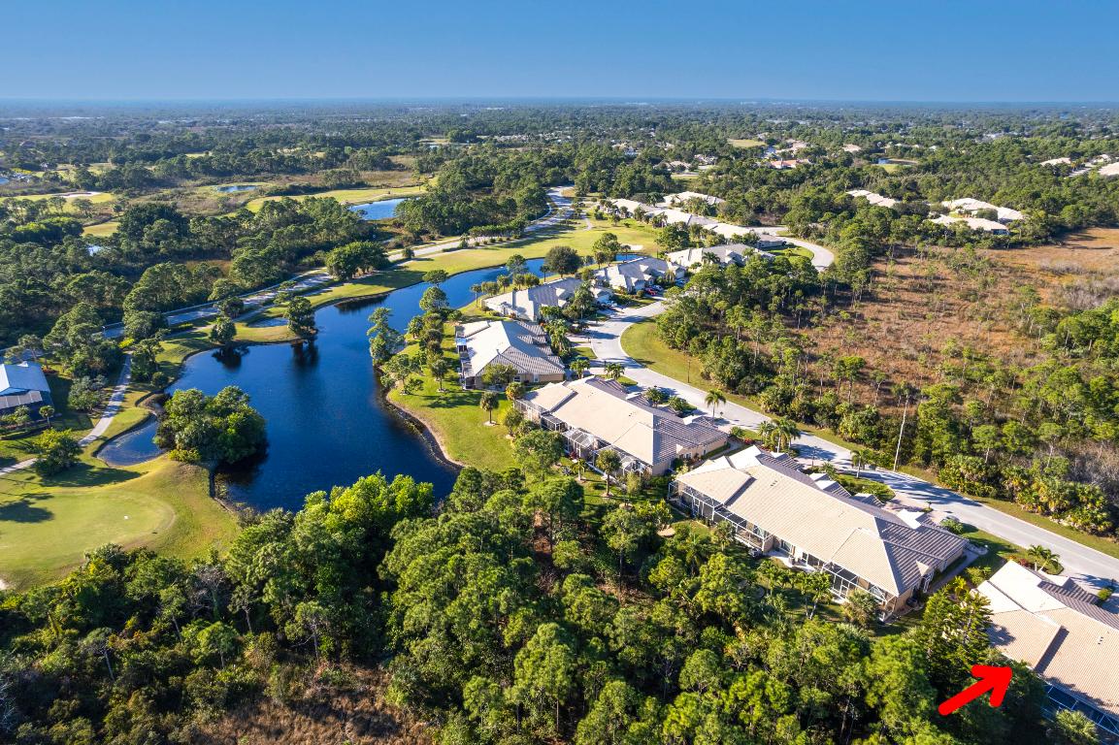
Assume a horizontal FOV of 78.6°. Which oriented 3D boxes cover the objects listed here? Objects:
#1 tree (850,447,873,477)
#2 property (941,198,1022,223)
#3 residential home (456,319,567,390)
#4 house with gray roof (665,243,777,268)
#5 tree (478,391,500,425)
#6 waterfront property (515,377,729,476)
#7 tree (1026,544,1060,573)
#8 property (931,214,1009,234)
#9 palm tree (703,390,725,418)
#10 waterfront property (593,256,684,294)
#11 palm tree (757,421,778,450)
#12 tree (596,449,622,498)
[{"bbox_3d":[49.040,14.830,111.270,3.770,5.310,3.770,0,22,0],"label":"tree"},{"bbox_3d":[231.306,-88.468,372.979,21.000,6.700,42.000,0,22,-1],"label":"property"},{"bbox_3d":[-12.560,-6.540,162.570,21.500,6.100,36.000,-4,22,-9],"label":"residential home"},{"bbox_3d":[61.030,-44.410,256.720,36.000,6.100,21.500,-11,25,-26],"label":"house with gray roof"},{"bbox_3d":[-13.681,6.954,133.577,3.830,7.100,3.830,0,22,0],"label":"tree"},{"bbox_3d":[11.102,8.096,131.905,22.300,6.400,36.400,-16,27,-35],"label":"waterfront property"},{"bbox_3d":[62.750,24.310,89.000,4.530,4.520,4.530,0,22,0],"label":"tree"},{"bbox_3d":[188.210,-68.470,317.270,30.500,6.000,21.000,2,22,4],"label":"property"},{"bbox_3d":[29.460,6.340,129.850,4.400,7.000,4.400,0,22,0],"label":"palm tree"},{"bbox_3d":[27.807,-35.305,239.689,21.000,6.400,33.000,19,28,38],"label":"waterfront property"},{"bbox_3d":[37.997,11.470,124.532,3.570,5.840,3.570,0,22,0],"label":"palm tree"},{"bbox_3d":[8.026,16.116,109.040,3.930,8.610,3.930,0,22,0],"label":"tree"}]

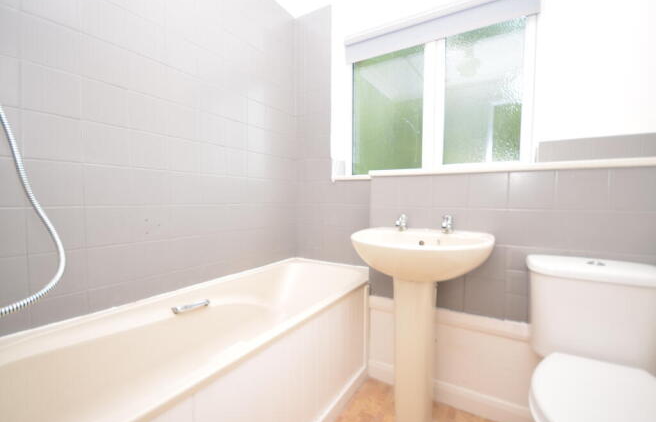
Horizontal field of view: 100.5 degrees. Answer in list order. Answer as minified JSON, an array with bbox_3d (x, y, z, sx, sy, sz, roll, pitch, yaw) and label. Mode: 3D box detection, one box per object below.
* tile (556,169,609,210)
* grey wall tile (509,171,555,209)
[{"bbox_3d":[0.925,-0.077,0.991,0.150,0.150,0.010,2,3,33],"label":"tile"},{"bbox_3d":[0.800,-0.080,1.073,0.150,0.150,0.010,2,3,33],"label":"grey wall tile"}]

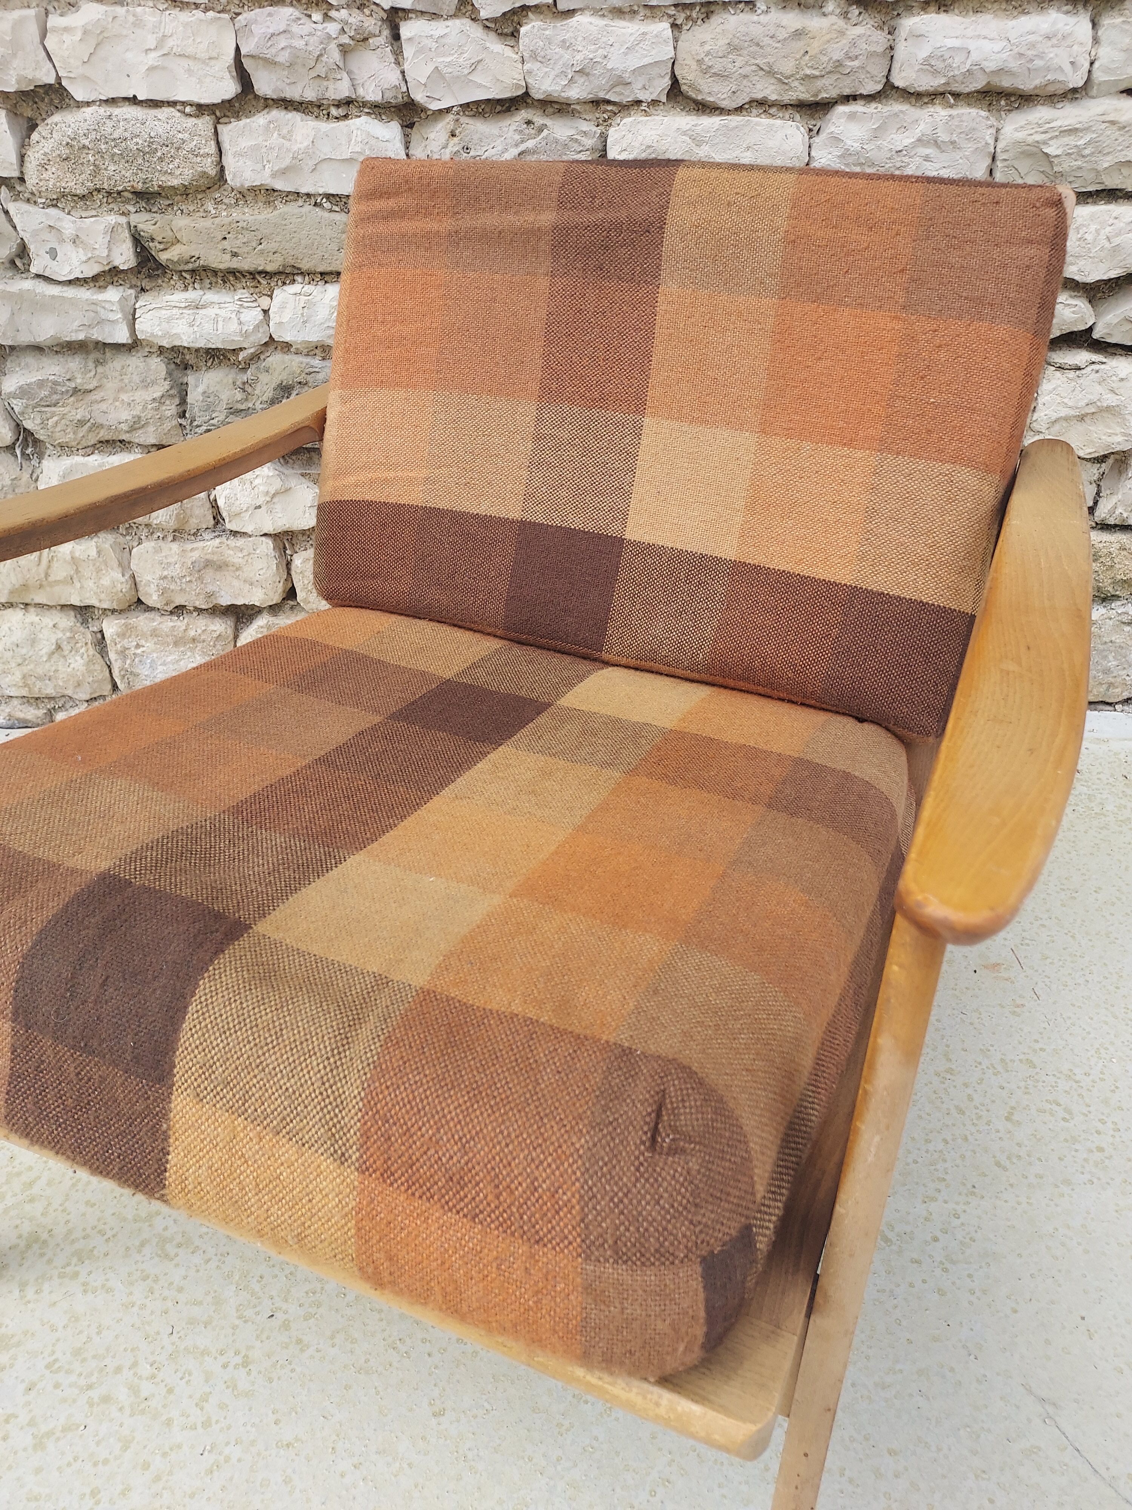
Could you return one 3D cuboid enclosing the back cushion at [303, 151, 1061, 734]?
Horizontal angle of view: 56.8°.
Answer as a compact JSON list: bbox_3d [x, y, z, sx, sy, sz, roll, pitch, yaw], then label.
[{"bbox_3d":[0.071,-0.273,0.898,0.568,0.387,0.095,14,19,19],"label":"back cushion"}]

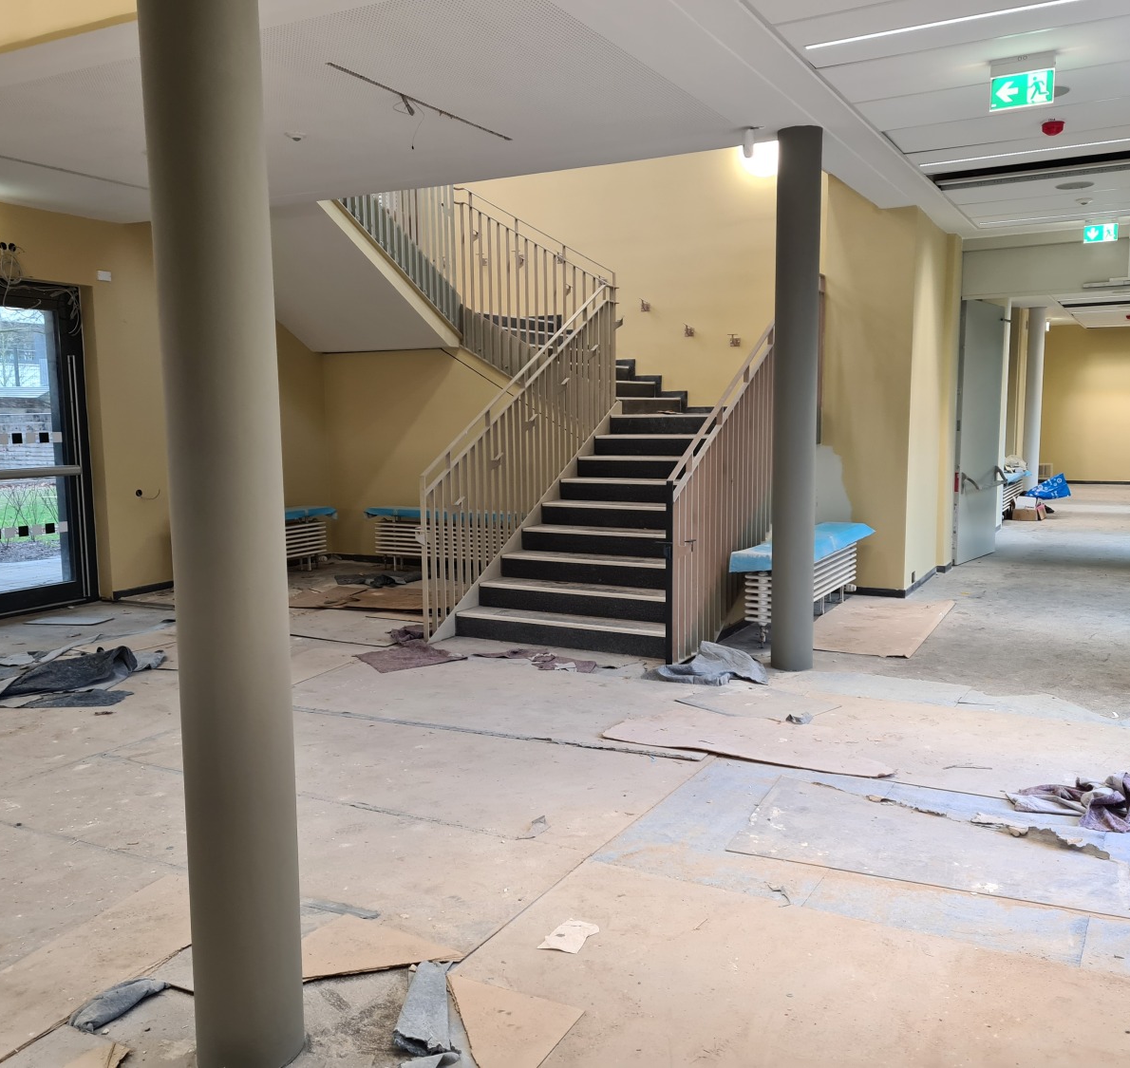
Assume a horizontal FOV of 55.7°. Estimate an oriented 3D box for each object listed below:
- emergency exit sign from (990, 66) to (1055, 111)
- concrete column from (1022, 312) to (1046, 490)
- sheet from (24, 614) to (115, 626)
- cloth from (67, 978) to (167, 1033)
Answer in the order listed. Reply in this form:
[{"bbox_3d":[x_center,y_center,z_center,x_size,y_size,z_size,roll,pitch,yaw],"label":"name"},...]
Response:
[{"bbox_3d":[2.106,-2.042,4.920,0.275,0.153,0.035,3,7,29],"label":"emergency exit sign"},{"bbox_3d":[7.563,-2.094,17.271,0.243,3.085,0.243,3,8,29],"label":"concrete column"},{"bbox_3d":[-3.828,0.664,8.289,0.590,0.017,0.280,0,7,9],"label":"sheet"},{"bbox_3d":[-1.197,1.239,2.856,0.120,0.045,0.250,2,7,26],"label":"cloth"}]

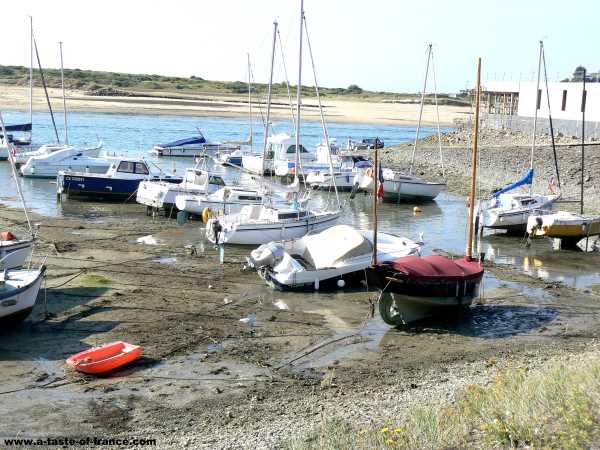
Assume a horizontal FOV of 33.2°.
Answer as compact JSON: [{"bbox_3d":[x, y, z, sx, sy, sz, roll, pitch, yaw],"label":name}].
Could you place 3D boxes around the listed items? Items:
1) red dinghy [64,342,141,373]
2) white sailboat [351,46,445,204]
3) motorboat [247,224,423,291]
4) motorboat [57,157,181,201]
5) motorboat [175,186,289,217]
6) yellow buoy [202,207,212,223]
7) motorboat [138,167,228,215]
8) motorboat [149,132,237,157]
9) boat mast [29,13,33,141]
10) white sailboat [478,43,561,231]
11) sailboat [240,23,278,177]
[{"bbox_3d":[-4.315,2.892,22.259,0.800,0.360,1.900,6,9,28],"label":"red dinghy"},{"bbox_3d":[6.393,-5.968,60.650,5.500,8.700,2.100,2,8,-20],"label":"white sailboat"},{"bbox_3d":[1.235,0.892,33.907,6.000,1.650,2.100,-4,10,-40],"label":"motorboat"},{"bbox_3d":[-9.808,-2.574,54.127,6.400,2.200,2.300,1,8,-8],"label":"motorboat"},{"bbox_3d":[-3.278,-1.242,47.757,5.400,1.500,2.000,0,8,-17],"label":"motorboat"},{"bbox_3d":[-3.412,-0.348,36.800,0.130,0.620,0.620,6,9,28],"label":"yellow buoy"},{"bbox_3d":[-5.926,-1.879,50.912,4.900,2.000,2.000,-3,9,-33],"label":"motorboat"},{"bbox_3d":[-9.338,-7.266,90.076,7.000,1.900,2.300,0,8,-15],"label":"motorboat"},{"bbox_3d":[-21.905,-11.932,81.879,0.160,9.921,0.160,-4,10,-40],"label":"boat mast"},{"bbox_3d":[10.728,-4.233,49.099,5.300,8.700,2.100,-4,10,-38],"label":"white sailboat"},{"bbox_3d":[-2.696,-9.688,77.516,6.300,11.000,2.300,-3,9,-35],"label":"sailboat"}]

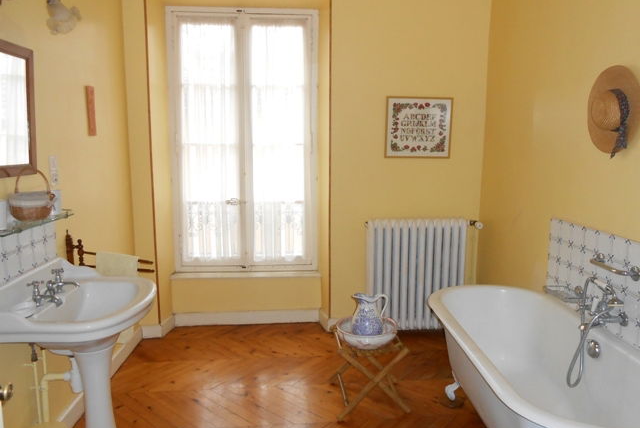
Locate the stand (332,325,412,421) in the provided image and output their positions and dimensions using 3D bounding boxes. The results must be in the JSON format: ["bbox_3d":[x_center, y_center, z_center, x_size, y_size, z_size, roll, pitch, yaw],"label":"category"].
[{"bbox_3d":[0.287,0.895,2.809,0.410,0.387,0.400,0,8,-2],"label":"stand"}]

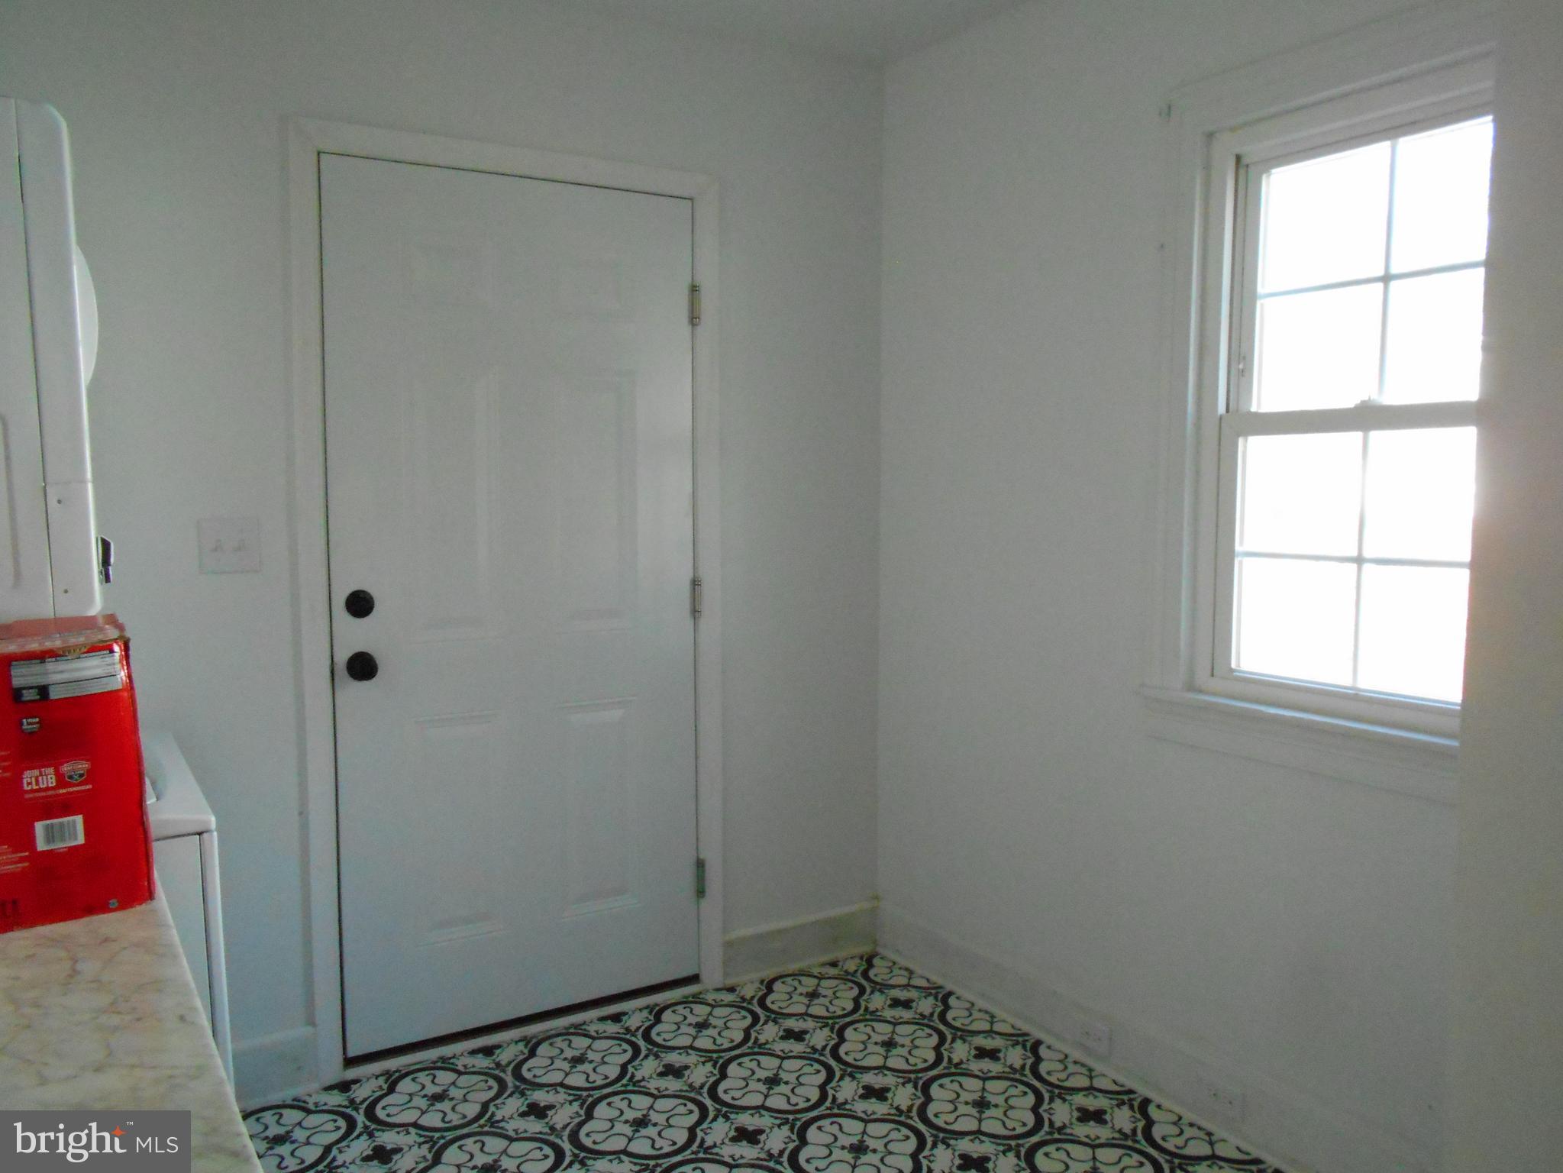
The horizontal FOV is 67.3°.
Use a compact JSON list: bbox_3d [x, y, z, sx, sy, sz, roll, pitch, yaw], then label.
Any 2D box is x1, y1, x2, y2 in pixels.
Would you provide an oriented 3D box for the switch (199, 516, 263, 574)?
[{"bbox_3d":[-1.173,-0.086,2.499,0.119,0.116,0.014,-3,5,-32],"label":"switch"}]

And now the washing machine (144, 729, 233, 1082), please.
[{"bbox_3d":[-1.275,0.765,1.825,0.670,0.890,0.685,-3,5,-32],"label":"washing machine"}]

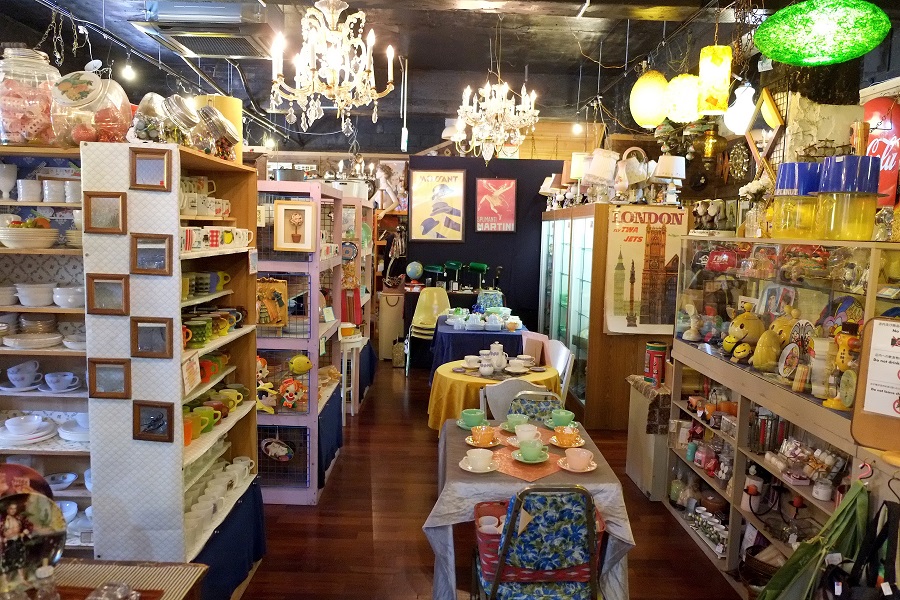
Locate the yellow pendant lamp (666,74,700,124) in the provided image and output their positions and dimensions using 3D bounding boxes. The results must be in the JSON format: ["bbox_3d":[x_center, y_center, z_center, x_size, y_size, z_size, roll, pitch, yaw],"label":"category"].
[{"bbox_3d":[1.236,-1.055,3.550,0.245,0.245,0.245,1,6,0],"label":"yellow pendant lamp"}]

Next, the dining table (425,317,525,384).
[{"bbox_3d":[0.281,0.594,6.098,0.800,0.720,1.120,1,6,0],"label":"dining table"}]

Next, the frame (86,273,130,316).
[{"bbox_3d":[-1.064,-0.017,2.103,0.124,0.127,0.020,1,6,-1],"label":"frame"}]

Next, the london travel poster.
[{"bbox_3d":[1.542,-0.233,5.289,0.625,1.015,0.010,1,6,0],"label":"london travel poster"}]

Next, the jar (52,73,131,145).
[{"bbox_3d":[-1.182,-0.616,2.231,0.200,0.245,0.245,1,6,-1],"label":"jar"}]

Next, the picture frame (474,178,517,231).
[{"bbox_3d":[0.570,-1.155,8.280,0.505,0.649,0.030,1,6,-1],"label":"picture frame"}]

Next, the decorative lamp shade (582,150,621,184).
[{"bbox_3d":[1.204,-1.048,5.381,0.240,0.260,0.240,15,5,-2],"label":"decorative lamp shade"}]

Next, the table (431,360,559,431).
[{"bbox_3d":[0.279,0.793,4.163,0.800,0.730,0.800,1,6,-1],"label":"table"}]

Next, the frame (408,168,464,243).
[{"bbox_3d":[-0.145,-1.127,8.106,0.675,0.870,0.030,1,6,0],"label":"frame"}]

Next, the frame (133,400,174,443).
[{"bbox_3d":[-0.942,0.385,2.145,0.124,0.128,0.020,1,6,-1],"label":"frame"}]

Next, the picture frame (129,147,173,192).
[{"bbox_3d":[-0.990,-0.430,2.233,0.142,0.138,0.020,1,6,0],"label":"picture frame"}]

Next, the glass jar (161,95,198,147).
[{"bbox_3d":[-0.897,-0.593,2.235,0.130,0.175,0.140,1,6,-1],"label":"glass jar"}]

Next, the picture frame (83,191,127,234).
[{"bbox_3d":[-1.060,-0.266,2.078,0.124,0.126,0.020,1,6,-1],"label":"picture frame"}]

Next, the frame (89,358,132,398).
[{"bbox_3d":[-1.161,0.268,2.308,0.145,0.140,0.020,1,6,0],"label":"frame"}]

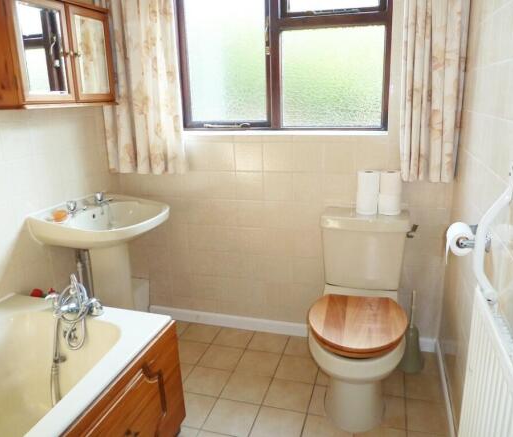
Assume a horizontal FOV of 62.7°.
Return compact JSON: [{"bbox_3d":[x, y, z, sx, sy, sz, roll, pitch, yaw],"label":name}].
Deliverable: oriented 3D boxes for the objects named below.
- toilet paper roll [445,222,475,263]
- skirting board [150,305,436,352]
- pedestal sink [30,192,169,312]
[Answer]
[{"bbox_3d":[0.691,0.073,1.438,0.090,0.090,0.102,3,17,16],"label":"toilet paper roll"},{"bbox_3d":[0.138,0.611,2.364,1.630,0.080,0.017,3,17,16],"label":"skirting board"},{"bbox_3d":[-0.675,0.347,2.050,0.500,0.825,0.540,3,17,16],"label":"pedestal sink"}]

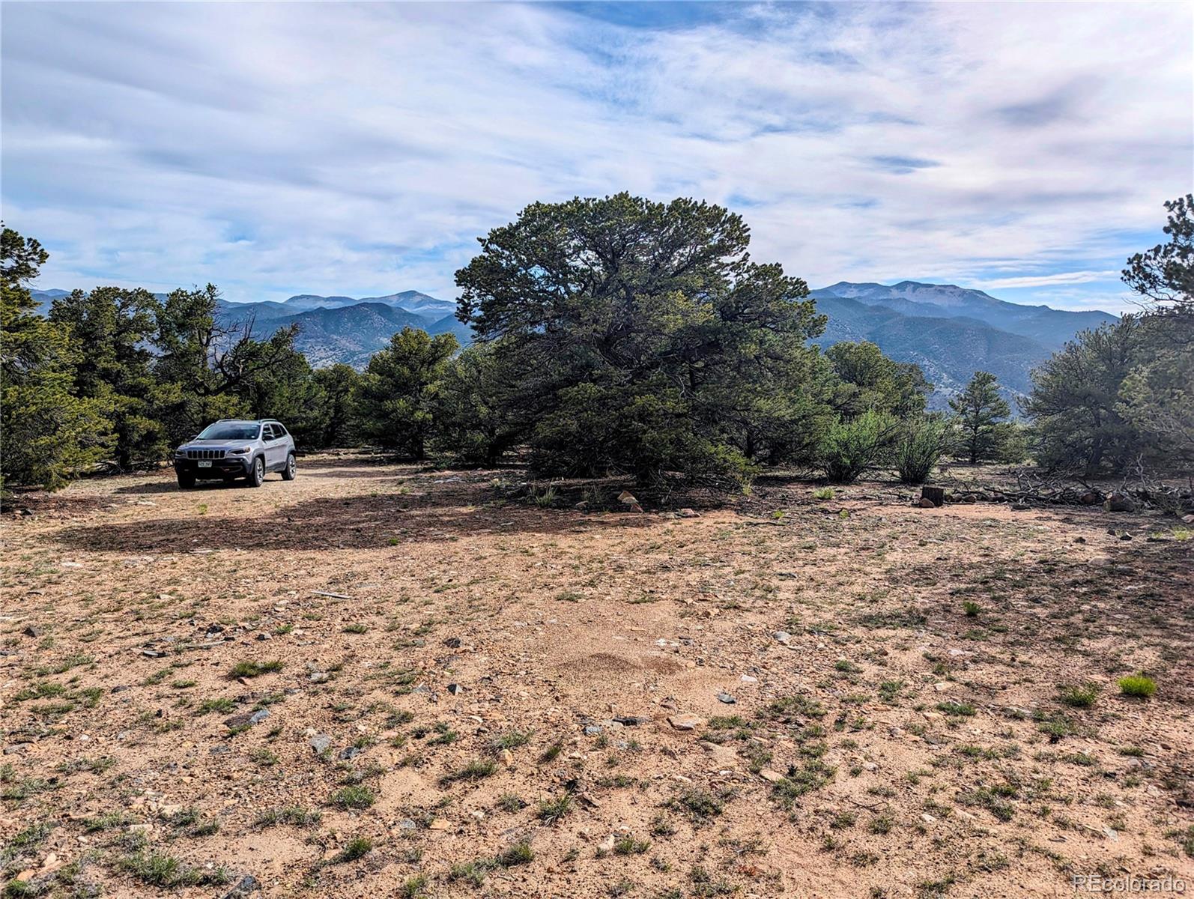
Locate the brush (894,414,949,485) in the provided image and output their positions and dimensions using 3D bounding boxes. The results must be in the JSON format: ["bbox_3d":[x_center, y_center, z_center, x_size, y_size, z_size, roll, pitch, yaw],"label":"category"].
[{"bbox_3d":[8.807,0.003,22.523,1.400,1.855,1.260,1,2,21],"label":"brush"}]

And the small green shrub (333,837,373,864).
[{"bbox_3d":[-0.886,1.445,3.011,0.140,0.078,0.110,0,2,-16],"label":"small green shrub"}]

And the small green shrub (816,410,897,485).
[{"bbox_3d":[7.050,-0.077,22.518,2.114,1.996,1.903,1,2,17],"label":"small green shrub"}]

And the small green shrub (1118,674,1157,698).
[{"bbox_3d":[3.207,1.390,4.921,0.190,0.120,0.165,1,2,33],"label":"small green shrub"}]

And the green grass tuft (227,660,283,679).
[{"bbox_3d":[-2.145,1.367,5.212,0.320,0.090,0.190,0,2,-22],"label":"green grass tuft"}]

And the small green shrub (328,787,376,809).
[{"bbox_3d":[-1.020,1.436,3.454,0.185,0.068,0.140,0,2,-17],"label":"small green shrub"}]

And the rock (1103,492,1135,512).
[{"bbox_3d":[9.923,0.989,15.743,0.495,0.368,0.371,1,2,32],"label":"rock"}]

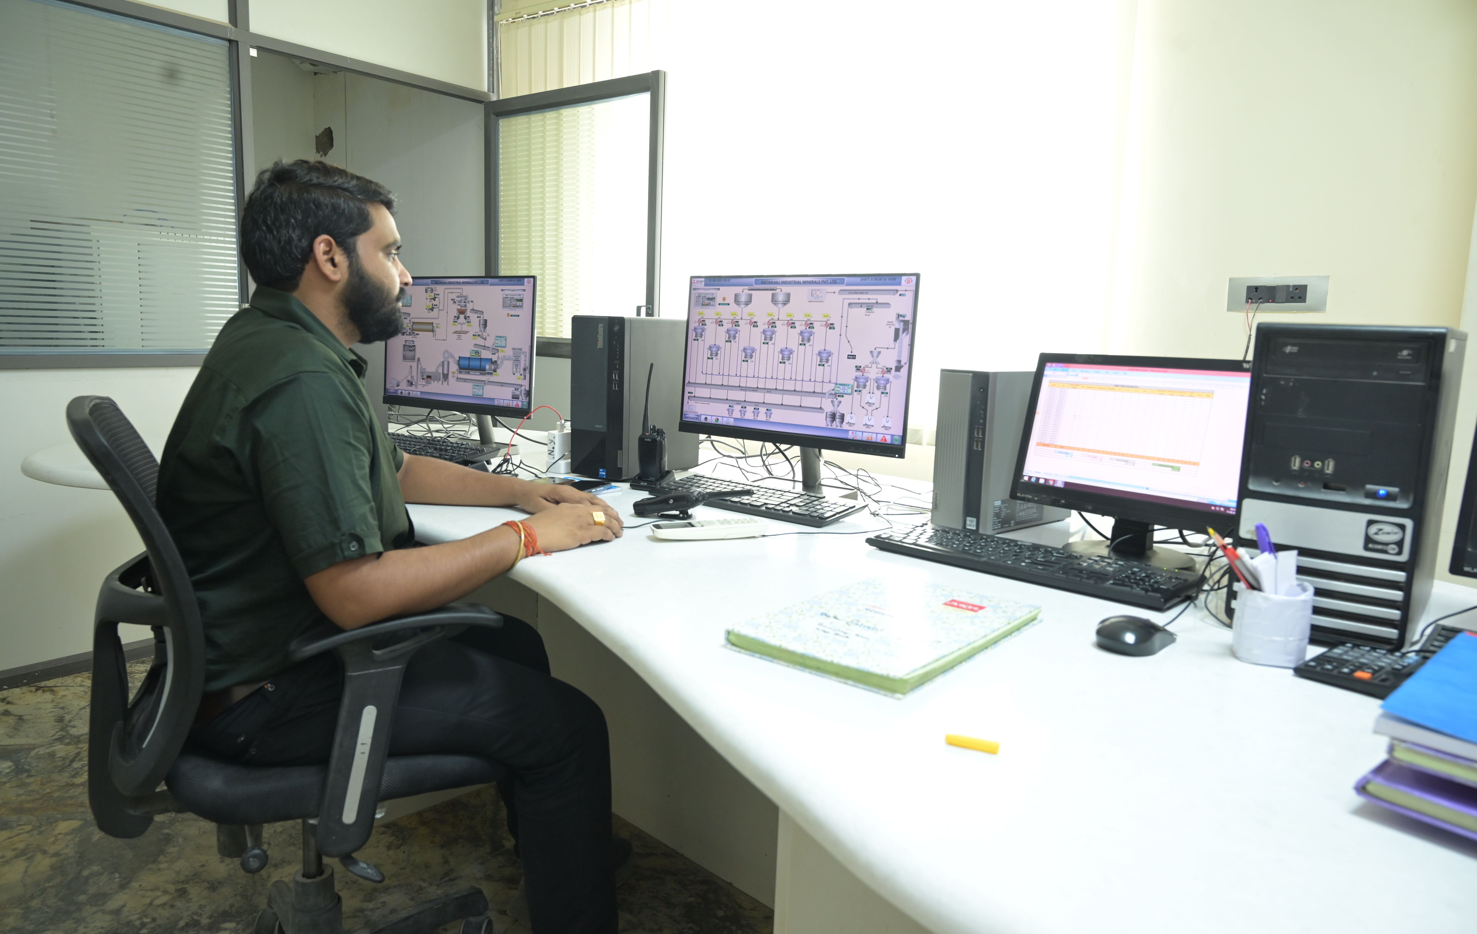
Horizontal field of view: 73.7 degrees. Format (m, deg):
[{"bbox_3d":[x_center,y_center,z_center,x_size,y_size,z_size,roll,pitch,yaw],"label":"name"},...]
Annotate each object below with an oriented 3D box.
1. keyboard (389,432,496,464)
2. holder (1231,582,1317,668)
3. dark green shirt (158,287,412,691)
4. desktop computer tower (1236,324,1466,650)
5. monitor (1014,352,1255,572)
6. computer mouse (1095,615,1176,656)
[{"bbox_3d":[-0.752,-0.038,2.234,0.440,0.036,0.150,7,10,33],"label":"keyboard"},{"bbox_3d":[0.562,0.165,1.038,0.073,0.071,0.073,9,11,39],"label":"holder"},{"bbox_3d":[-0.644,0.013,1.400,0.330,0.520,0.460,-3,10,-32],"label":"dark green shirt"},{"bbox_3d":[0.768,0.003,1.232,0.178,0.346,0.359,9,11,39],"label":"desktop computer tower"},{"bbox_3d":[0.602,-0.012,1.466,0.170,0.301,0.375,-6,11,-43],"label":"monitor"},{"bbox_3d":[0.425,0.175,1.050,0.105,0.038,0.061,-4,10,-38],"label":"computer mouse"}]

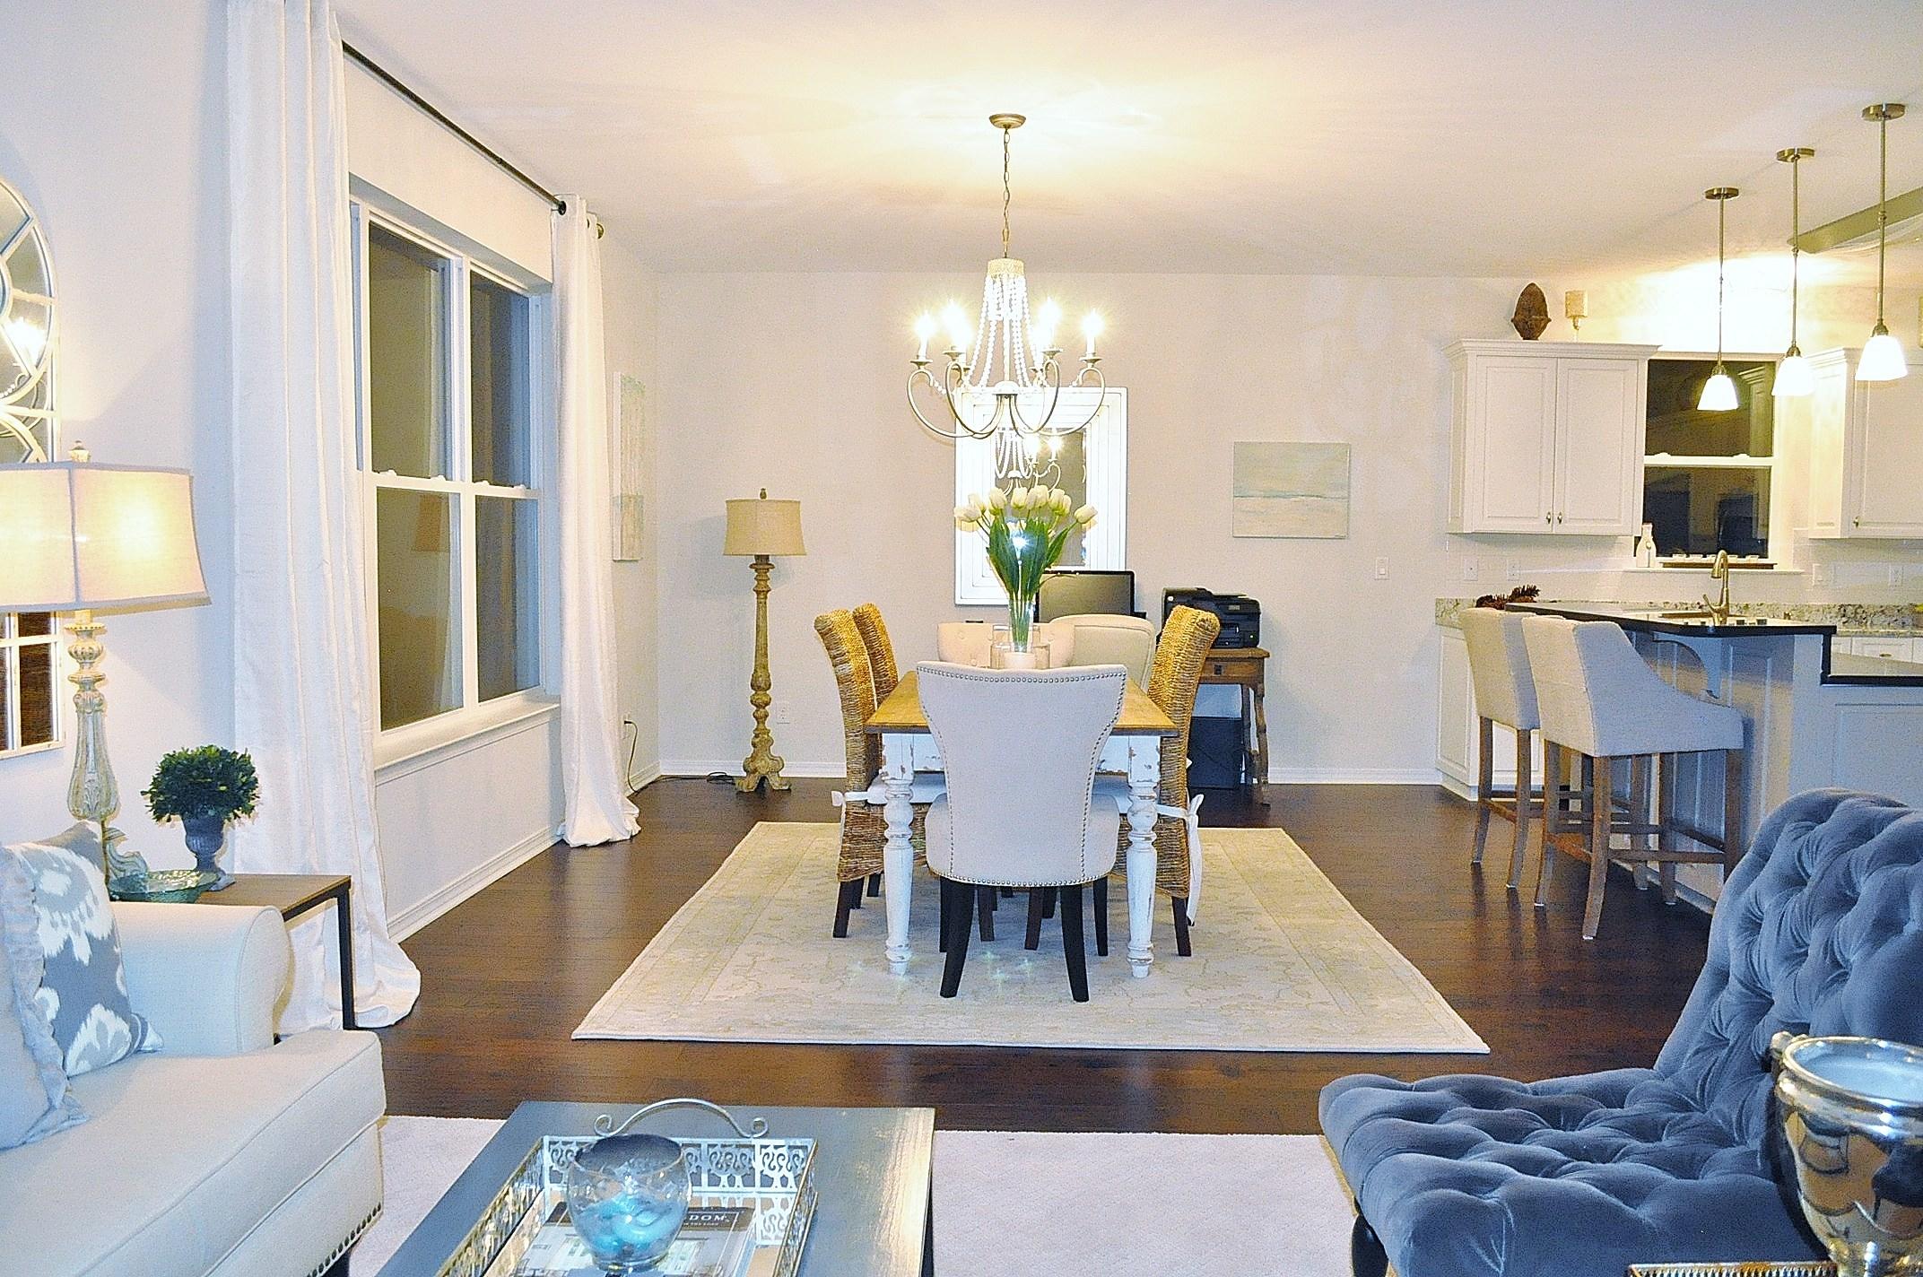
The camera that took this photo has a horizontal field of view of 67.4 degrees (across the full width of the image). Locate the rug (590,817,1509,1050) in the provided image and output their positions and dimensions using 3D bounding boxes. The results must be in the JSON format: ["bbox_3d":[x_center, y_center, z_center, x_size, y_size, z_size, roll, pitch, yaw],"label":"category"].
[{"bbox_3d":[0.220,0.959,5.202,2.400,0.012,2.900,0,4,2],"label":"rug"}]

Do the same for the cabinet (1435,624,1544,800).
[{"bbox_3d":[2.803,0.390,7.576,0.400,0.880,0.610,0,4,2],"label":"cabinet"}]

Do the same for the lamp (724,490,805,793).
[{"bbox_3d":[-1.049,0.010,7.673,0.440,1.590,0.440,1,4,2],"label":"lamp"}]

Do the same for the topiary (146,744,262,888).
[{"bbox_3d":[-1.588,0.370,3.011,0.235,0.290,0.235,1,4,2],"label":"topiary"}]

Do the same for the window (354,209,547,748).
[{"bbox_3d":[-1.830,-0.556,5.372,0.100,1.720,1.800,0,4,2],"label":"window"}]

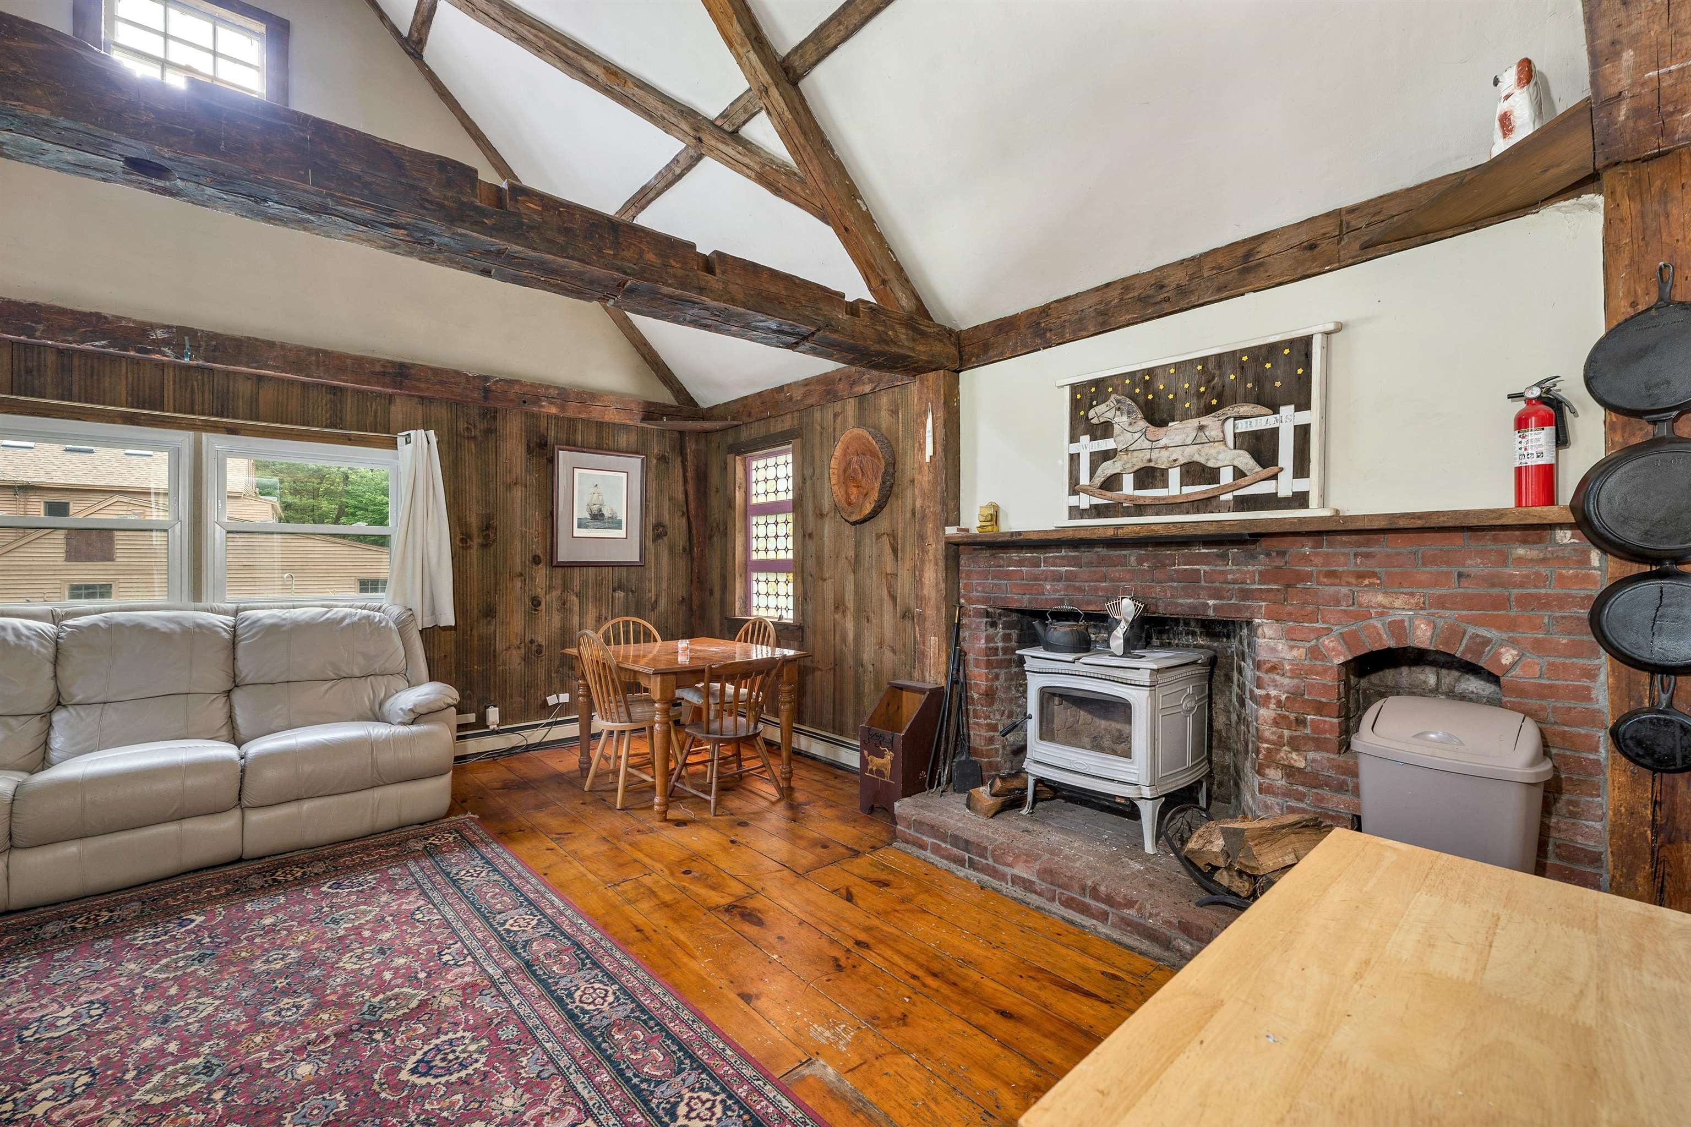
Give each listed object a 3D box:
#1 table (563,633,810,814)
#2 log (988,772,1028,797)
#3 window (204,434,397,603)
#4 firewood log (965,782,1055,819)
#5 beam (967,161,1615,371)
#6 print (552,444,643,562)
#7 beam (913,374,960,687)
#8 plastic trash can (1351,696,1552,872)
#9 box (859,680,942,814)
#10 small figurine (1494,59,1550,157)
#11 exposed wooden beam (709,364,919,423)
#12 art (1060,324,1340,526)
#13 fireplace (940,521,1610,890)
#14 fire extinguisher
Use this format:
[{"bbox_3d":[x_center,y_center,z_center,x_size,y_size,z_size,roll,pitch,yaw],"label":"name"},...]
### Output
[{"bbox_3d":[-0.994,0.943,4.043,1.026,0.787,1.241,0,-1,-43],"label":"table"},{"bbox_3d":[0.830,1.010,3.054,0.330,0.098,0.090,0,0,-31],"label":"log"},{"bbox_3d":[-3.114,-0.212,3.852,0.920,0.990,0.100,0,0,-41],"label":"window"},{"bbox_3d":[0.775,1.072,3.080,0.410,0.085,0.150,0,0,-31],"label":"firewood log"},{"bbox_3d":[1.380,-1.099,2.624,0.190,0.212,2.170,0,0,-41],"label":"beam"},{"bbox_3d":[-1.869,-0.423,5.063,0.707,0.887,0.025,0,-1,-43],"label":"print"},{"bbox_3d":[0.508,0.162,3.440,0.205,2.285,0.206,0,0,-41],"label":"beam"},{"bbox_3d":[1.741,0.751,1.895,0.314,0.713,0.413,0,-1,-43],"label":"plastic trash can"},{"bbox_3d":[0.304,0.998,3.520,0.334,0.671,0.321,0,-1,-43],"label":"box"},{"bbox_3d":[1.974,-1.336,1.927,0.120,0.280,0.105,0,0,37],"label":"small figurine"},{"bbox_3d":[-0.279,-1.103,4.507,0.190,0.210,2.450,0,0,-41],"label":"exposed wooden beam"},{"bbox_3d":[1.286,-0.475,2.534,0.055,0.630,1.000,0,0,-41],"label":"art"},{"bbox_3d":[1.383,0.510,2.633,0.445,1.310,2.188,0,-1,-43],"label":"fireplace"},{"bbox_3d":[1.948,-0.339,1.842,0.098,0.383,0.135,0,0,-35],"label":"fire extinguisher"}]

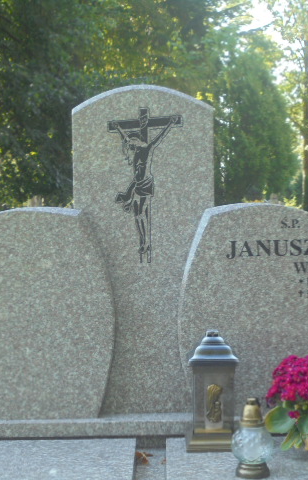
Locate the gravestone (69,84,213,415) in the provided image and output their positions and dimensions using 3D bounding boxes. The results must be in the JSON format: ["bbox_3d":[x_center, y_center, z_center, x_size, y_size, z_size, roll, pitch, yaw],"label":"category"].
[{"bbox_3d":[-0.036,0.038,3.268,0.504,1.172,0.080,-1,3,0],"label":"gravestone"}]

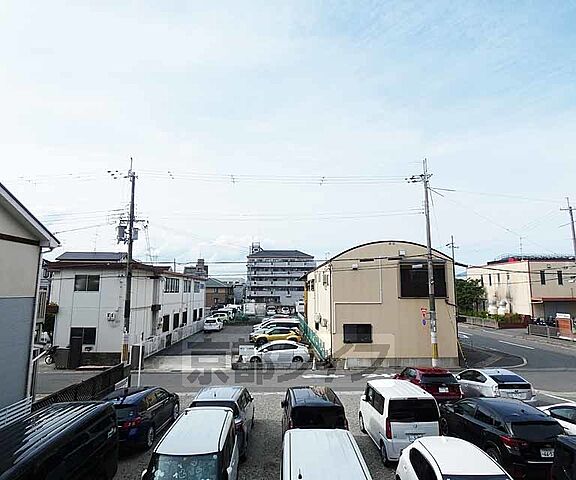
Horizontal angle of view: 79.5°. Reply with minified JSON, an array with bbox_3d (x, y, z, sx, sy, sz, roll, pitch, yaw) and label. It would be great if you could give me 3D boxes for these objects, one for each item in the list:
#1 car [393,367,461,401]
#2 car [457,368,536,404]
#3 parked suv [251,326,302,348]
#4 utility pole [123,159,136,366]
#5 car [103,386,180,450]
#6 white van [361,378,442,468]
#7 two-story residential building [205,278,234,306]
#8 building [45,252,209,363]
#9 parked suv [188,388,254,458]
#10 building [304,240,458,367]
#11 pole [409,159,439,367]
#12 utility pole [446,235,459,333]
[{"bbox_3d":[6.420,6.613,16.483,1.770,1.550,4.250,0,-8,-3],"label":"car"},{"bbox_3d":[9.300,6.629,16.379,1.750,1.490,4.450,0,-8,-3],"label":"car"},{"bbox_3d":[-1.030,8.611,31.299,4.300,1.570,1.770,1,-8,-4],"label":"parked suv"},{"bbox_3d":[-10.550,1.270,23.384,0.500,14.070,0.500,0,-8,-1],"label":"utility pole"},{"bbox_3d":[-5.260,6.063,12.369,1.760,1.480,4.400,0,-8,0],"label":"car"},{"bbox_3d":[3.460,5.742,11.354,1.480,1.830,3.420,0,-8,-3],"label":"white van"},{"bbox_3d":[-19.623,13.812,89.951,11.000,8.000,8.500,0,-8,0],"label":"two-story residential building"},{"bbox_3d":[-13.188,6.020,34.836,5.800,7.500,23.000,0,-8,-1],"label":"building"},{"bbox_3d":[-2.150,5.869,11.639,1.760,1.660,4.250,0,-8,-1],"label":"parked suv"},{"bbox_3d":[6.537,5.534,32.371,8.600,8.000,20.500,0,-8,-1],"label":"building"},{"bbox_3d":[9.147,1.270,23.384,1.400,14.070,0.700,0,-8,-1],"label":"pole"},{"bbox_3d":[18.997,5.019,39.983,1.300,11.330,0.600,0,-8,-1],"label":"utility pole"}]

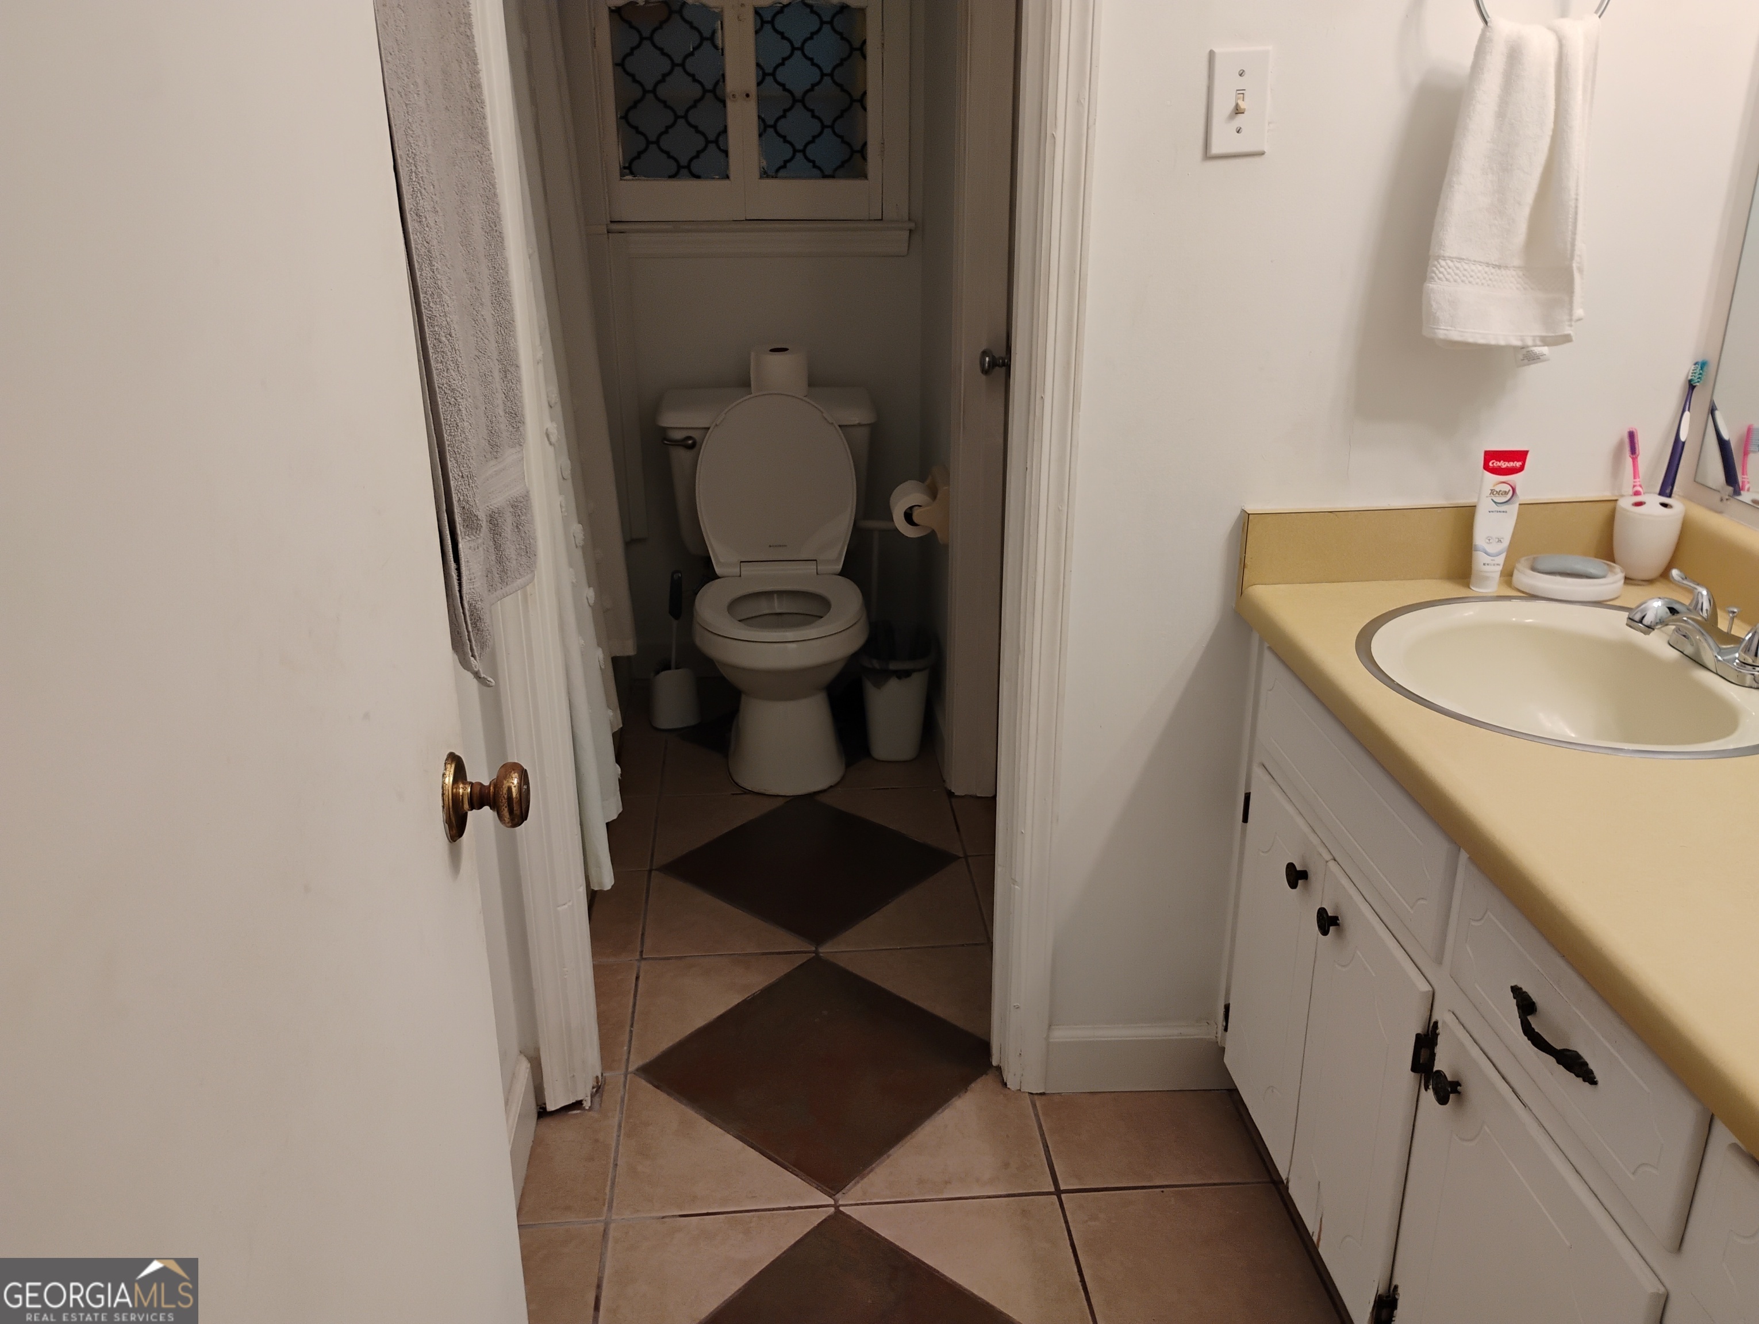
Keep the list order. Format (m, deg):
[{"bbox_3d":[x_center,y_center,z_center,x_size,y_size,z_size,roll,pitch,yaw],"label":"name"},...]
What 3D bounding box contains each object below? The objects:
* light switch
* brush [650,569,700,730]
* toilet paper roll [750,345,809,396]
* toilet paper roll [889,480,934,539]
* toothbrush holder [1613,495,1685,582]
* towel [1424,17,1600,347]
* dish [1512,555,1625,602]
[{"bbox_3d":[0.411,-0.634,1.615,0.071,0.115,0.018,-2,22,-4],"label":"light switch"},{"bbox_3d":[-0.482,-0.036,3.305,0.110,0.370,0.110,-2,22,-4],"label":"brush"},{"bbox_3d":[-0.227,-0.656,3.239,0.129,0.104,0.129,-2,22,-4],"label":"toilet paper roll"},{"bbox_3d":[0.071,-0.326,3.013,0.094,0.094,0.100,-2,22,-4],"label":"toilet paper roll"},{"bbox_3d":[0.969,-0.149,1.807,0.078,0.105,0.078,-2,22,-4],"label":"toothbrush holder"},{"bbox_3d":[0.736,-0.546,1.633,0.197,0.352,0.080,-2,22,-4],"label":"towel"},{"bbox_3d":[0.866,-0.103,1.793,0.137,0.030,0.115,-11,24,-26],"label":"dish"}]

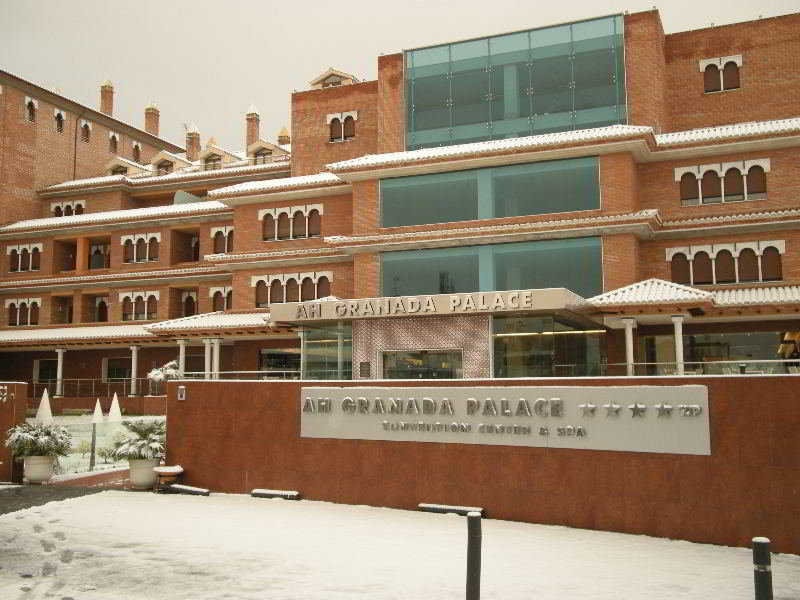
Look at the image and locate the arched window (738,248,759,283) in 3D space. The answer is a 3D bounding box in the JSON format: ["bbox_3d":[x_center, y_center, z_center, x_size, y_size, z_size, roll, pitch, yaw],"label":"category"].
[{"bbox_3d":[13.572,-1.339,33.283,0.743,1.370,0.180,-3,-8,21],"label":"arched window"}]

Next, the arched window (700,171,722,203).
[{"bbox_3d":[12.459,-4.498,34.120,0.731,1.366,0.180,-3,-8,21],"label":"arched window"}]

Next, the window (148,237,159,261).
[{"bbox_3d":[-13.474,-2.766,47.047,0.726,1.355,0.180,-3,-8,21],"label":"window"}]

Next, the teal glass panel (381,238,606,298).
[{"bbox_3d":[3.575,-1.063,35.243,9.445,2.450,0.120,-3,-7,21],"label":"teal glass panel"}]

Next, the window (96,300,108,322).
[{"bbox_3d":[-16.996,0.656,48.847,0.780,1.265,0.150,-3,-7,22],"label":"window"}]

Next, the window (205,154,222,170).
[{"bbox_3d":[-11.824,-8.729,54.527,1.278,1.127,0.250,-3,-7,22],"label":"window"}]

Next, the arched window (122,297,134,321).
[{"bbox_3d":[-14.934,0.490,47.223,0.748,1.336,0.180,-3,-8,21],"label":"arched window"}]

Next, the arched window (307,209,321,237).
[{"bbox_3d":[-4.028,-3.615,40.580,0.712,1.369,0.180,-3,-8,21],"label":"arched window"}]

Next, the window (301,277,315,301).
[{"bbox_3d":[-4.326,-0.443,40.303,0.706,1.298,0.180,-3,-8,21],"label":"window"}]

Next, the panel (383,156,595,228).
[{"bbox_3d":[3.434,-4.308,34.725,9.260,2.065,0.120,-3,-7,22],"label":"panel"}]

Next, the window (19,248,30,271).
[{"bbox_3d":[-21.696,-2.314,49.645,0.740,1.360,0.200,-3,-7,21],"label":"window"}]

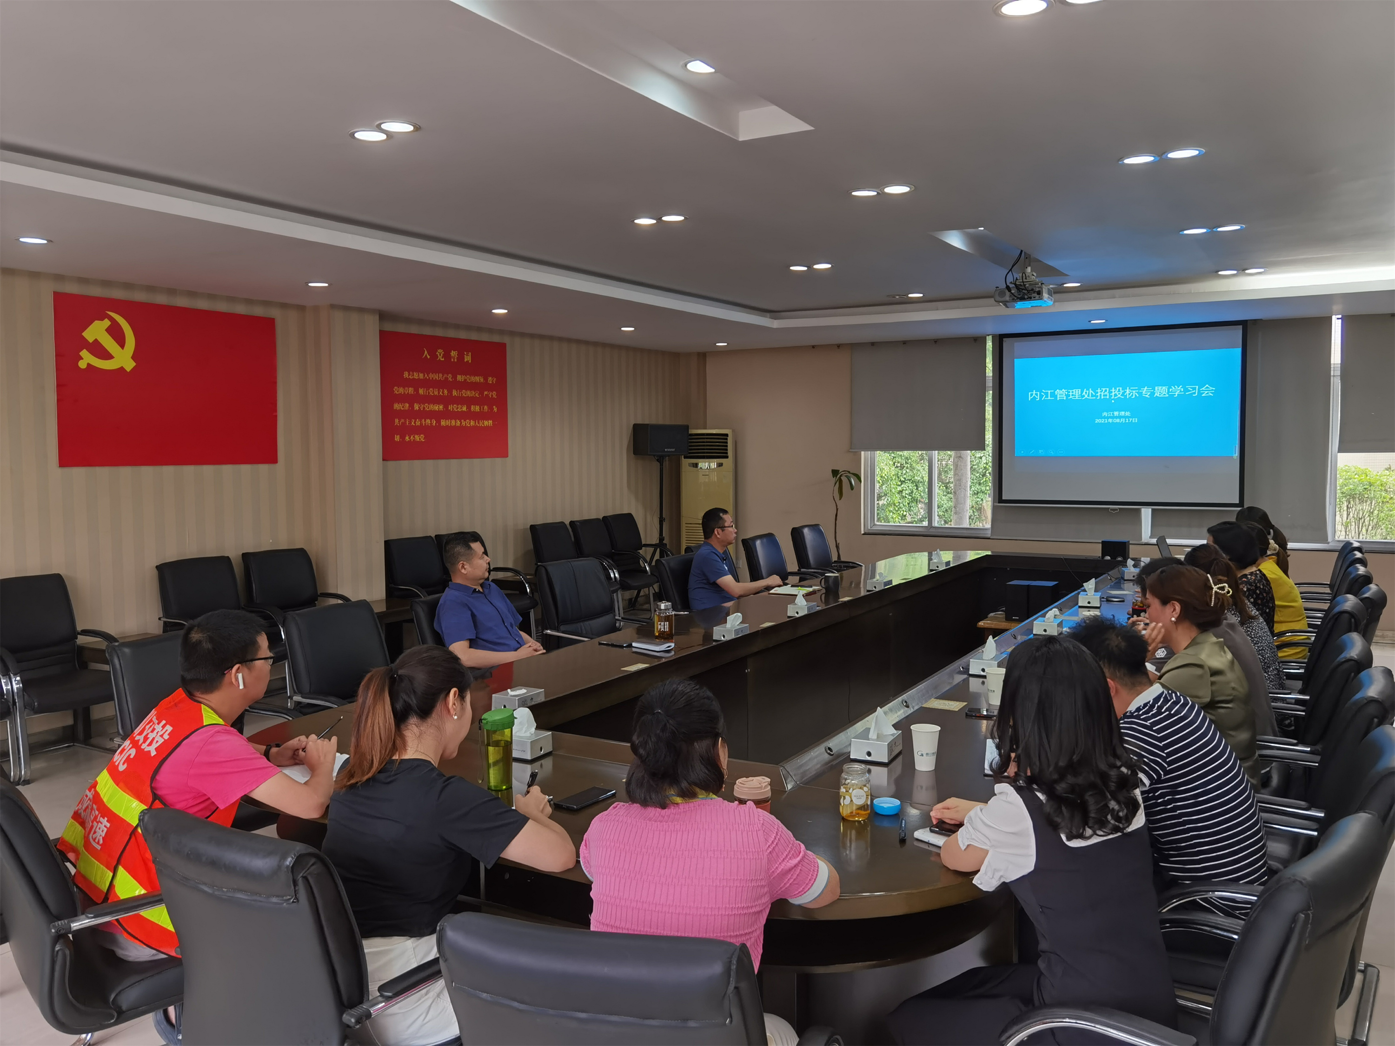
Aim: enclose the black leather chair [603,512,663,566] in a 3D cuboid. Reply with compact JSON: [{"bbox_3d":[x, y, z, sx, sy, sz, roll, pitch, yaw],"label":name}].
[{"bbox_3d":[-0.553,0.422,10.260,0.620,0.970,0.580,2,5,31],"label":"black leather chair"}]

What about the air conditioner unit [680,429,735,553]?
[{"bbox_3d":[0.105,-0.090,11.452,0.545,1.784,0.360,0,4,4],"label":"air conditioner unit"}]

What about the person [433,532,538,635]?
[{"bbox_3d":[-0.839,0.677,4.896,0.880,1.250,0.550,2,5,26],"label":"person"}]

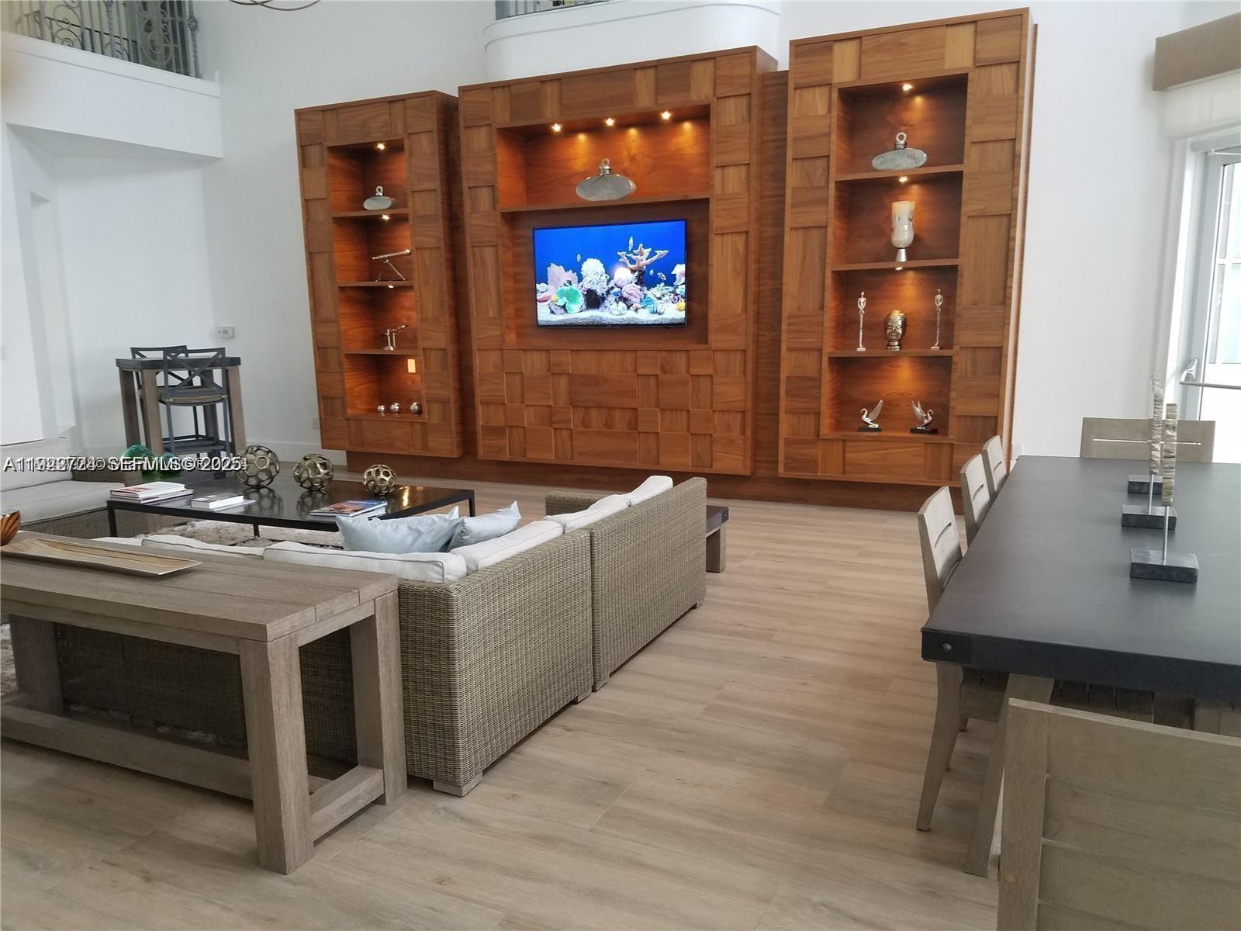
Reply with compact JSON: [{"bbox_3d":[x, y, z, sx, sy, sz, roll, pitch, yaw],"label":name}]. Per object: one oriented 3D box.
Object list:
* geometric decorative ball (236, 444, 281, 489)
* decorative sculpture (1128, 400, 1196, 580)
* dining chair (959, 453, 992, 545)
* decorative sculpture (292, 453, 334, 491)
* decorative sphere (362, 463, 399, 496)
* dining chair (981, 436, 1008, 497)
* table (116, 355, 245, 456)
[{"bbox_3d":[-2.346,0.006,6.039,0.280,0.280,0.280,4,11,27],"label":"geometric decorative ball"},{"bbox_3d":[1.553,0.067,2.640,0.160,0.489,0.175,4,11,27],"label":"decorative sculpture"},{"bbox_3d":[1.566,0.475,3.354,0.605,0.950,0.455,4,11,29],"label":"dining chair"},{"bbox_3d":[-1.947,0.040,5.904,0.243,0.243,0.243,4,11,27],"label":"decorative sculpture"},{"bbox_3d":[-1.472,0.086,5.705,0.200,0.200,0.200,-1,9,0],"label":"decorative sphere"},{"bbox_3d":[1.841,0.387,3.857,0.605,0.950,0.455,4,11,29],"label":"dining chair"},{"bbox_3d":[-4.333,-0.494,9.261,0.704,1.147,0.922,8,13,44],"label":"table"}]

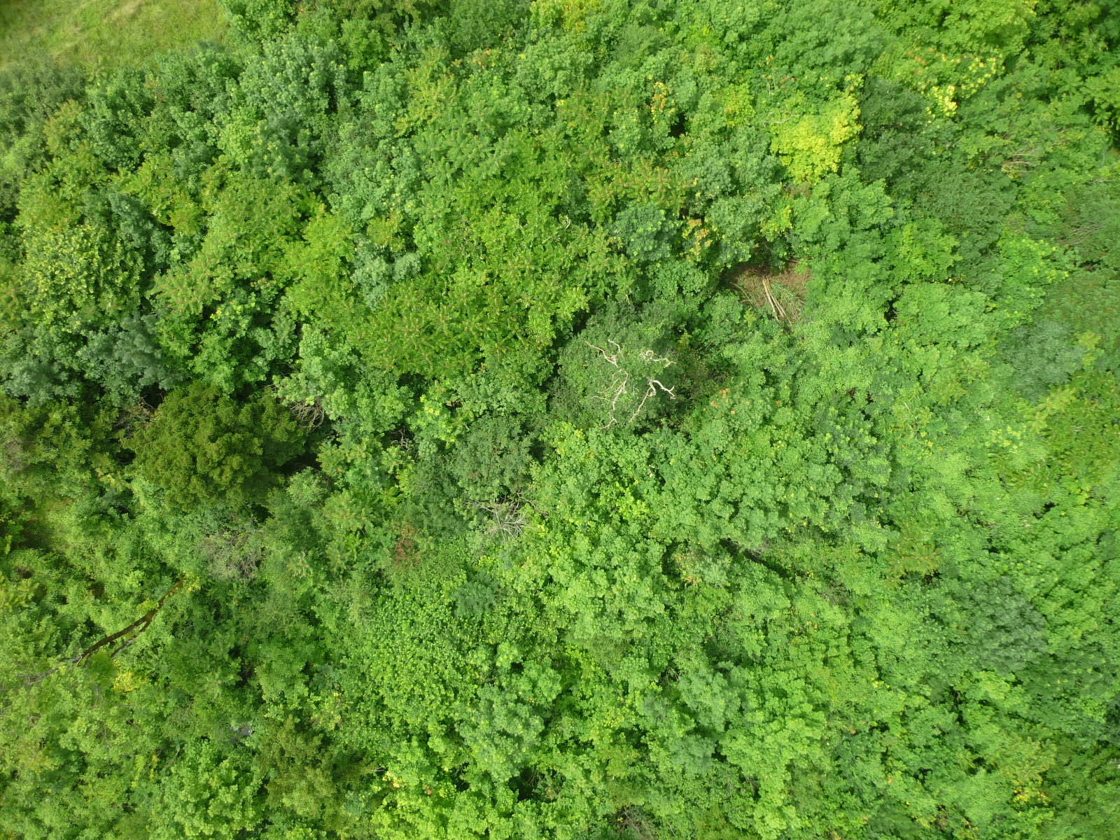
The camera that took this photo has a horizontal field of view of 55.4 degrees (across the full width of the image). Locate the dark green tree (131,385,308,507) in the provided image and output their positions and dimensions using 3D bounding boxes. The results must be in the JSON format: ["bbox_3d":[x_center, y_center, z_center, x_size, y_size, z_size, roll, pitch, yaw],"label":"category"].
[{"bbox_3d":[-11.900,0.950,38.500,5.800,7.500,4.700,0,88,0],"label":"dark green tree"}]

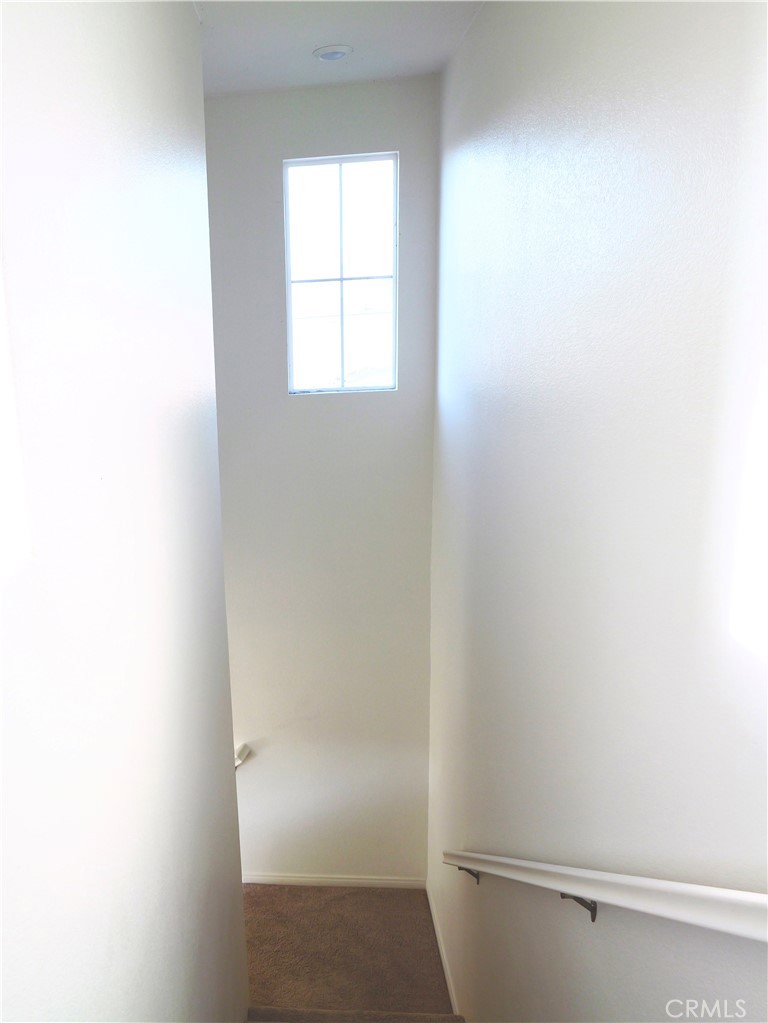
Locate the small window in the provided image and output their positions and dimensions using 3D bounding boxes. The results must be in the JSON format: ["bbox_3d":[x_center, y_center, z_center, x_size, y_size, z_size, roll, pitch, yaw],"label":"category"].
[{"bbox_3d":[-0.220,-1.248,3.802,0.600,1.200,0.080,0,11,3],"label":"small window"}]

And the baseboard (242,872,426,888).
[{"bbox_3d":[-0.319,2.353,4.503,1.190,0.072,0.018,0,11,3],"label":"baseboard"}]

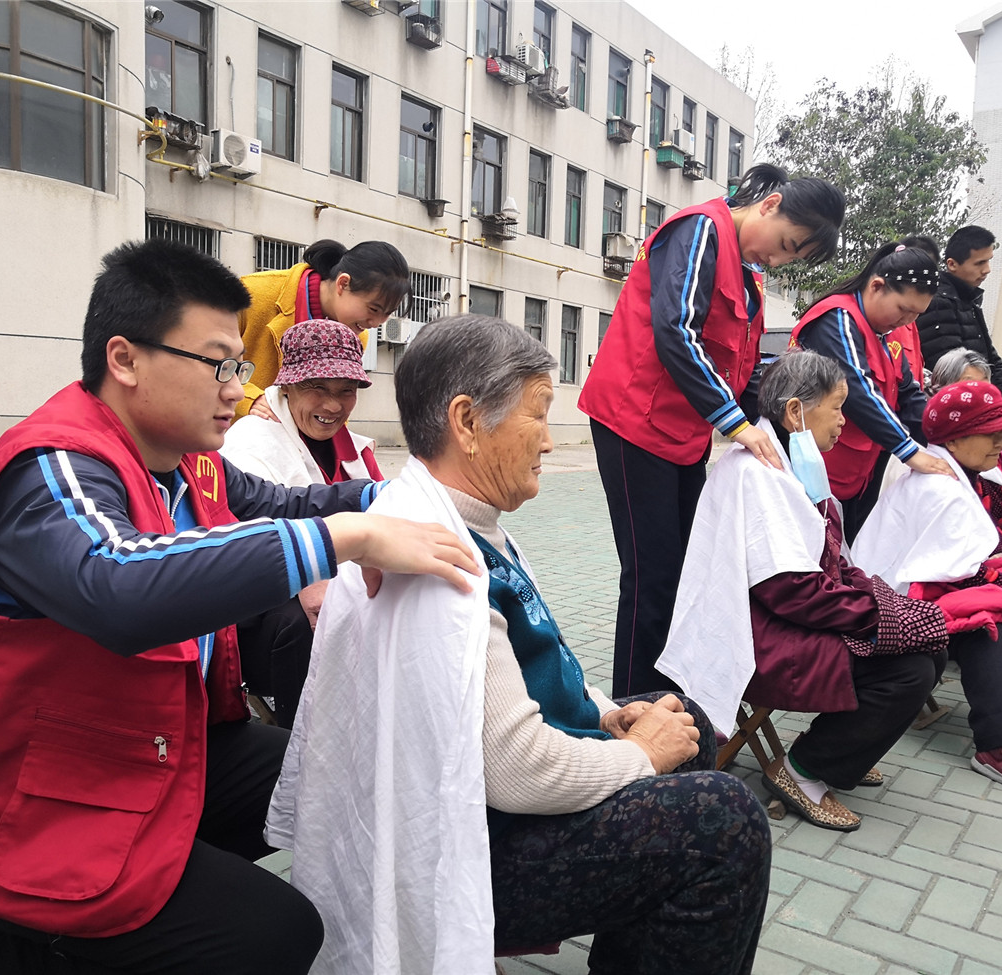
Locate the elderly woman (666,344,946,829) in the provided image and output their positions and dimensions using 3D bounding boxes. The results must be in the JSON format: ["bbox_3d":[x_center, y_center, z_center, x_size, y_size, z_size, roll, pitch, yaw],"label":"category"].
[{"bbox_3d":[0.703,0.218,2.446,0.730,1.080,0.500,5,6,34],"label":"elderly woman"}]

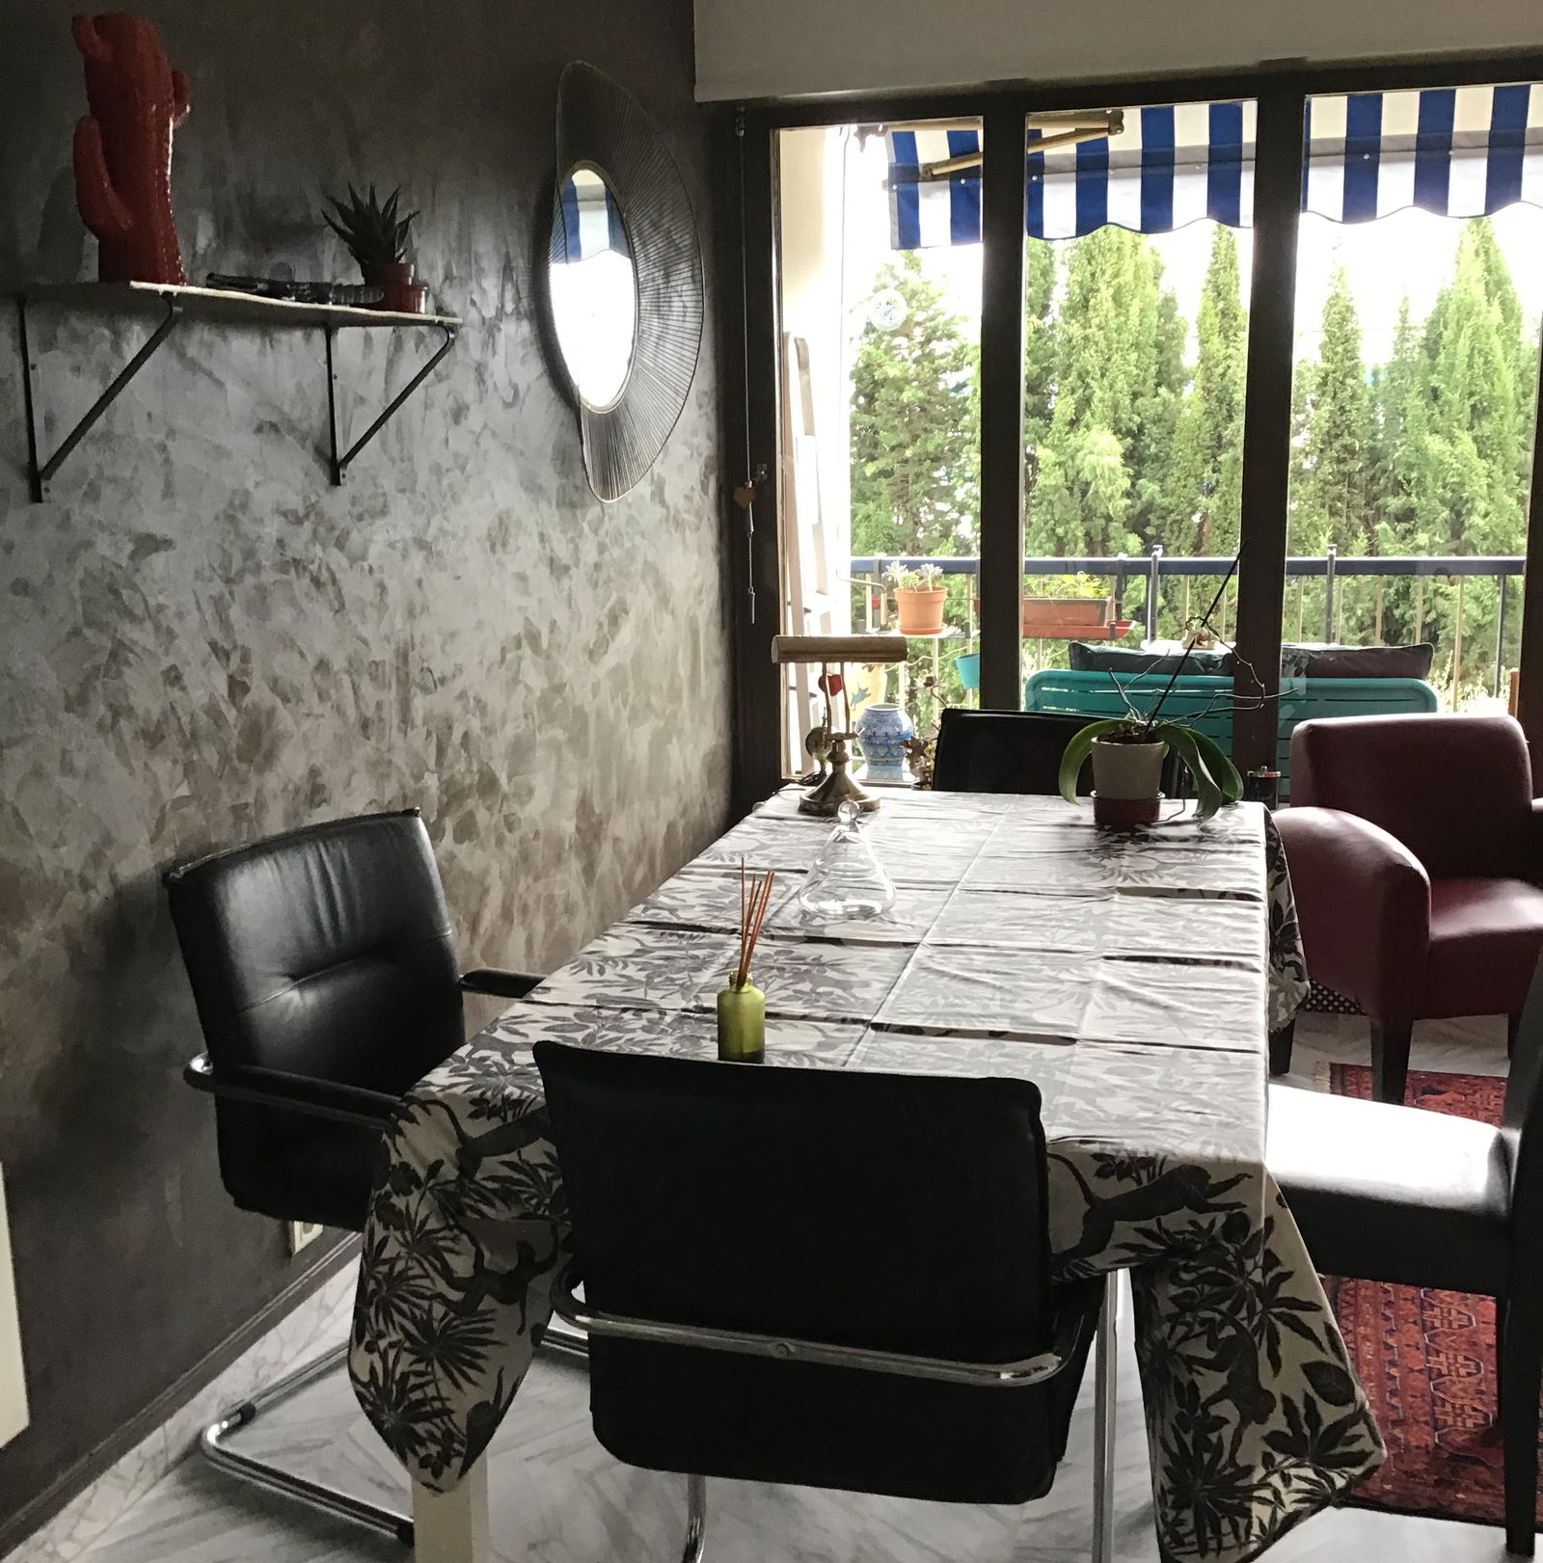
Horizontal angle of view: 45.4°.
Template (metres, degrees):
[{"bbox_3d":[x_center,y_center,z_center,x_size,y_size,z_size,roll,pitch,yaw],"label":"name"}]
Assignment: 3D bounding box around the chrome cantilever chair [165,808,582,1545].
[{"bbox_3d":[-0.458,0.517,2.589,0.575,0.865,0.545,6,13,32],"label":"chrome cantilever chair"}]

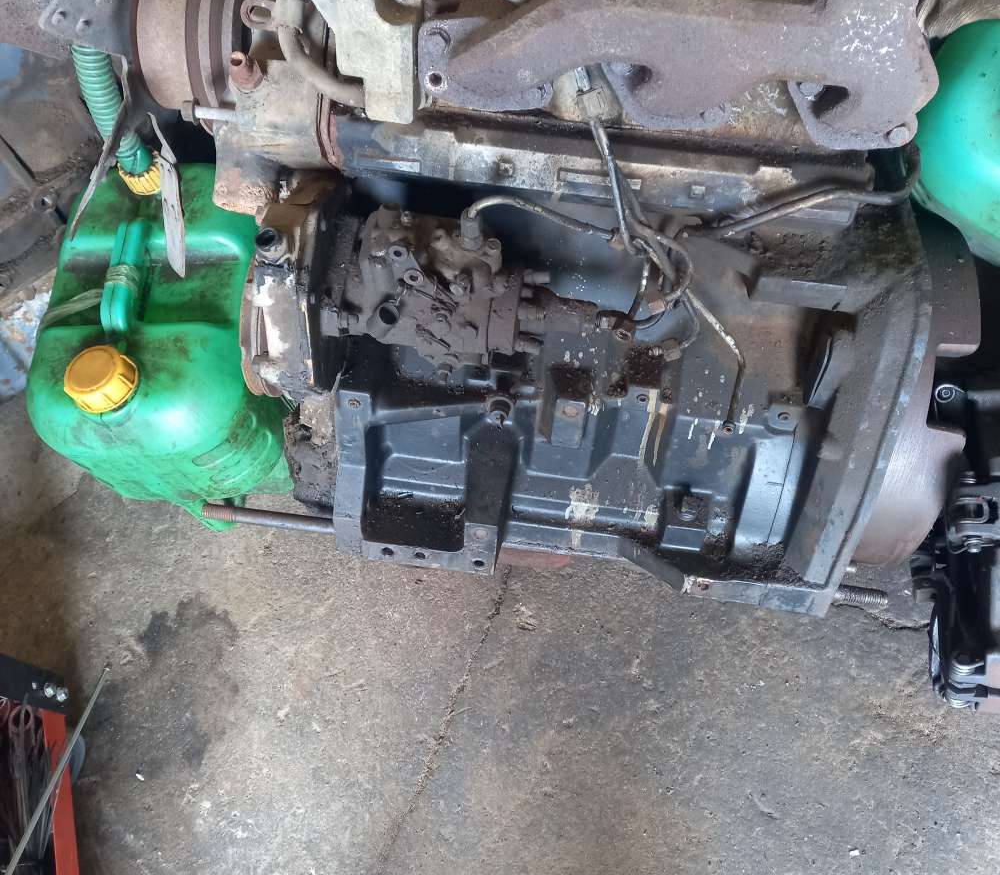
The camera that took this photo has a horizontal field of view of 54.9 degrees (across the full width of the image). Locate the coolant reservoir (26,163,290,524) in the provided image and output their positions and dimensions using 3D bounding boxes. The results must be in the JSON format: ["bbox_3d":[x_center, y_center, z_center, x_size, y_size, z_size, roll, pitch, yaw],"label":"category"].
[{"bbox_3d":[-0.357,-0.119,1.057,0.225,0.275,0.355,-2,62,8],"label":"coolant reservoir"}]

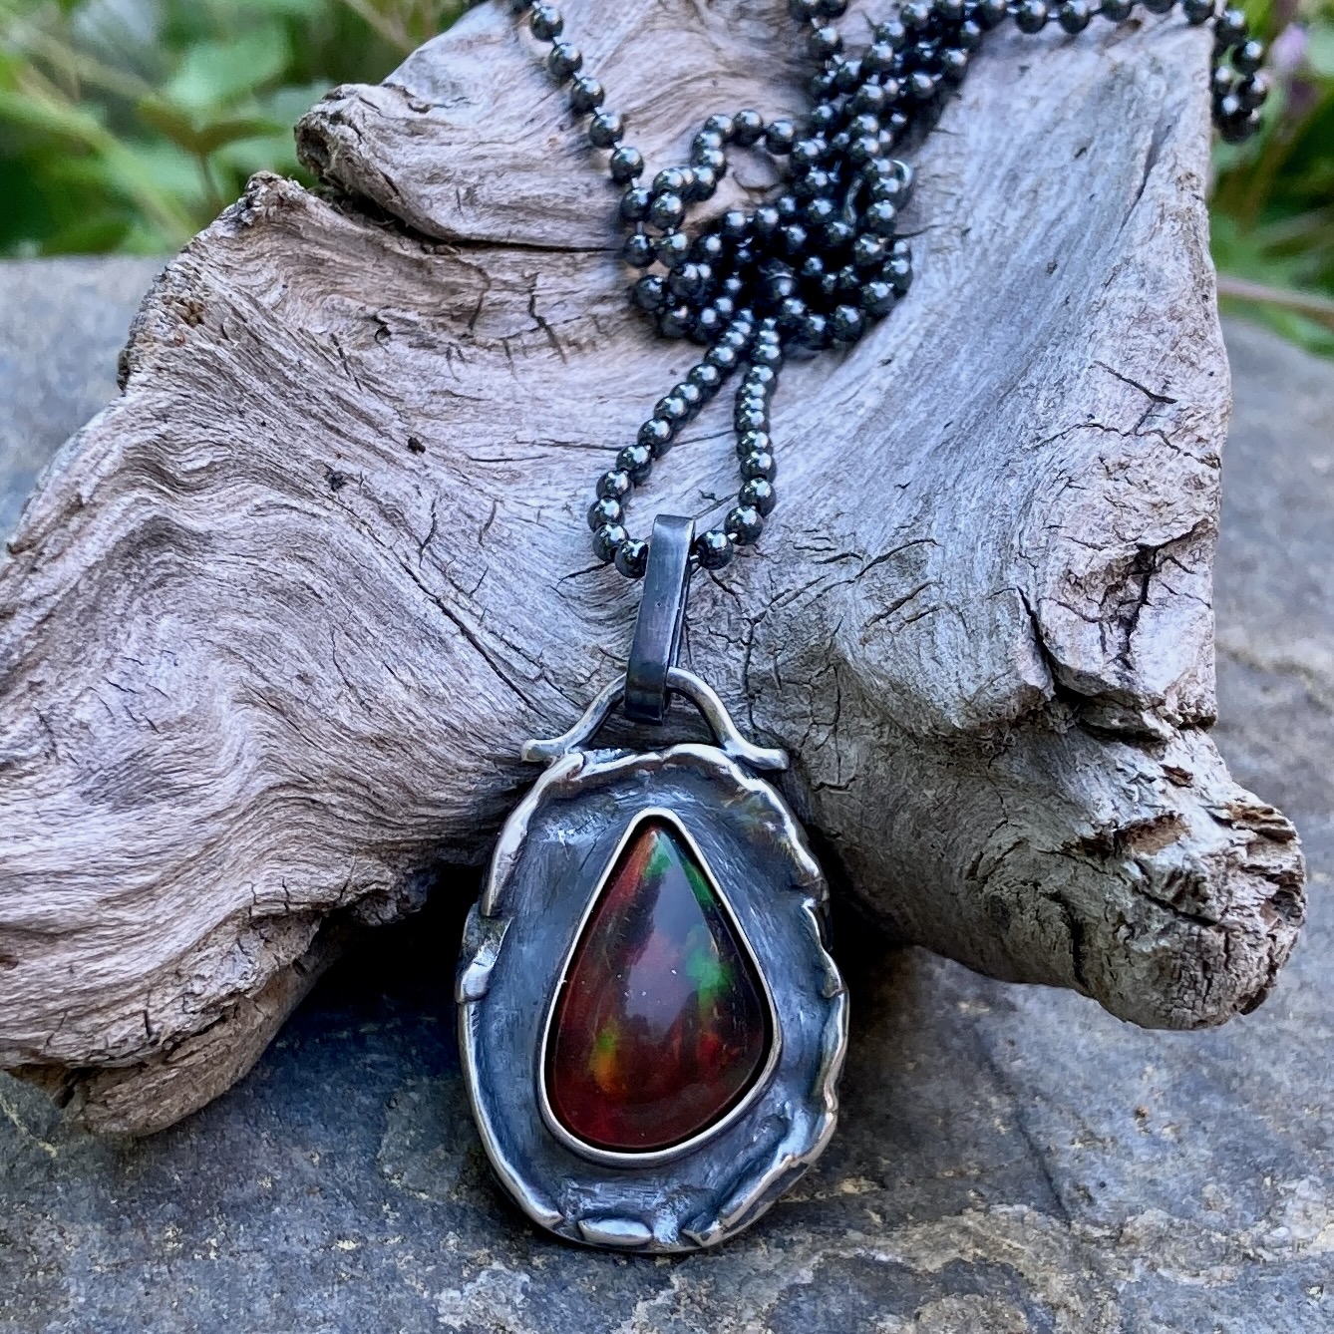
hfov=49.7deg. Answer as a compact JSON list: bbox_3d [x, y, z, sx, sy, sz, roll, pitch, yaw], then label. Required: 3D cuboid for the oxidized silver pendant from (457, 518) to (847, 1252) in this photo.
[{"bbox_3d":[-0.001,0.013,0.104,0.027,0.007,0.054,2,65,1],"label":"oxidized silver pendant"}]

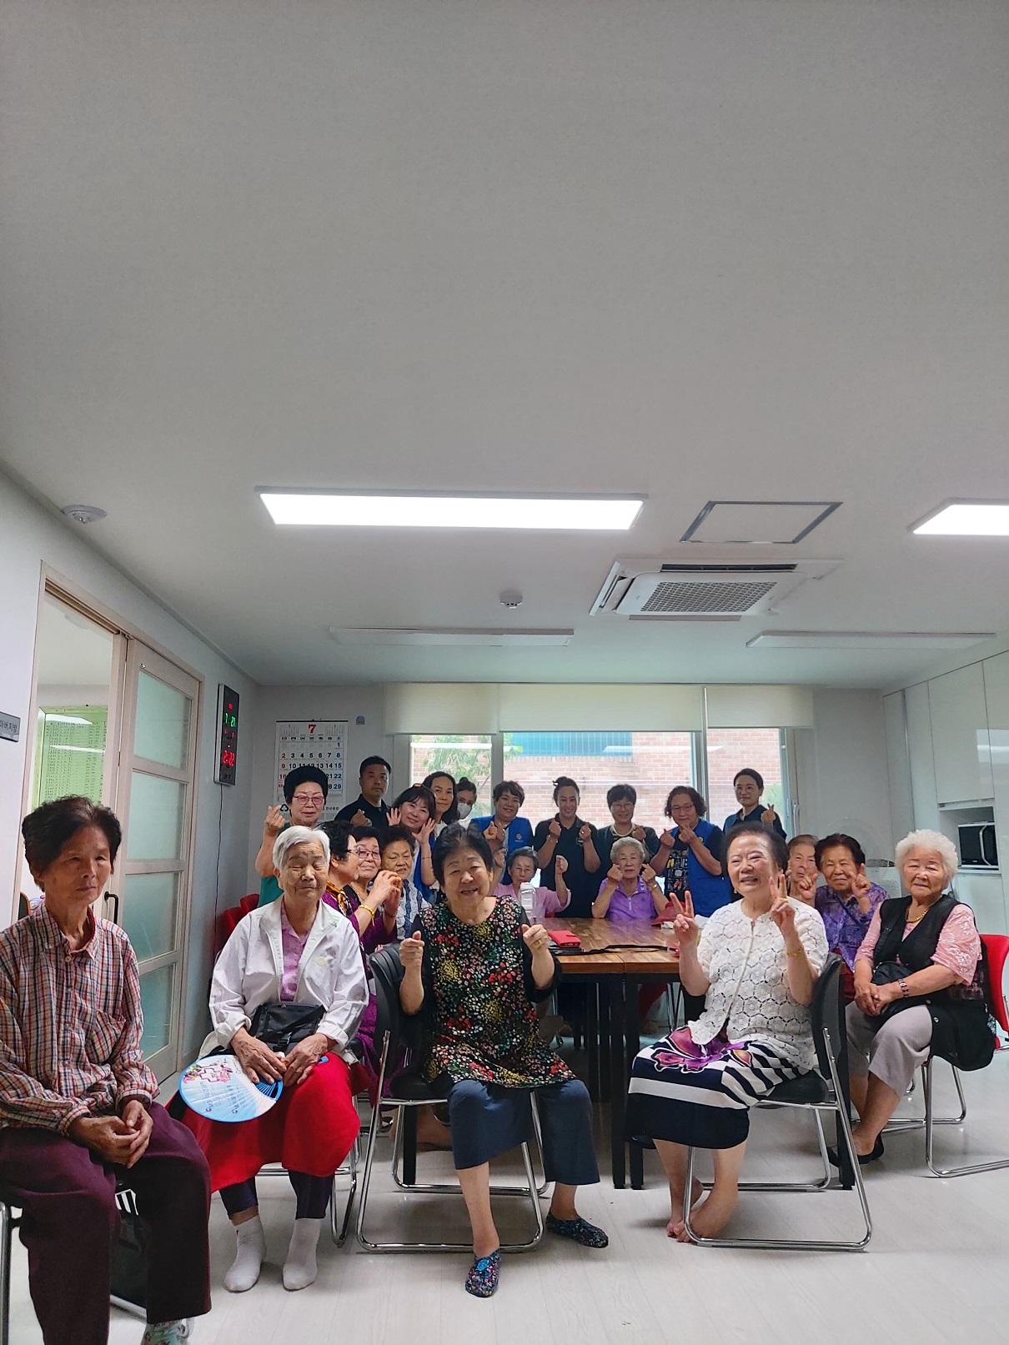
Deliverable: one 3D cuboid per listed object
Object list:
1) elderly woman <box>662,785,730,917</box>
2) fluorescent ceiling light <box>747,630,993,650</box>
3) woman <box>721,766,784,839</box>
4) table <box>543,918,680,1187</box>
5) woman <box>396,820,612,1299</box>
[{"bbox_3d":[1.213,1.475,6.024,0.480,1.530,0.360,-1,-11,5],"label":"elderly woman"},{"bbox_3d":[2.026,-0.167,5.392,1.285,0.025,0.315,1,-11,-3],"label":"fluorescent ceiling light"},{"bbox_3d":[1.595,1.442,6.171,0.450,1.650,0.320,-2,-11,9],"label":"woman"},{"bbox_3d":[0.444,1.599,4.502,1.541,0.738,2.329,0,-10,1],"label":"table"},{"bbox_3d":[-0.017,1.052,2.888,0.600,1.200,0.680,3,-11,-13],"label":"woman"}]

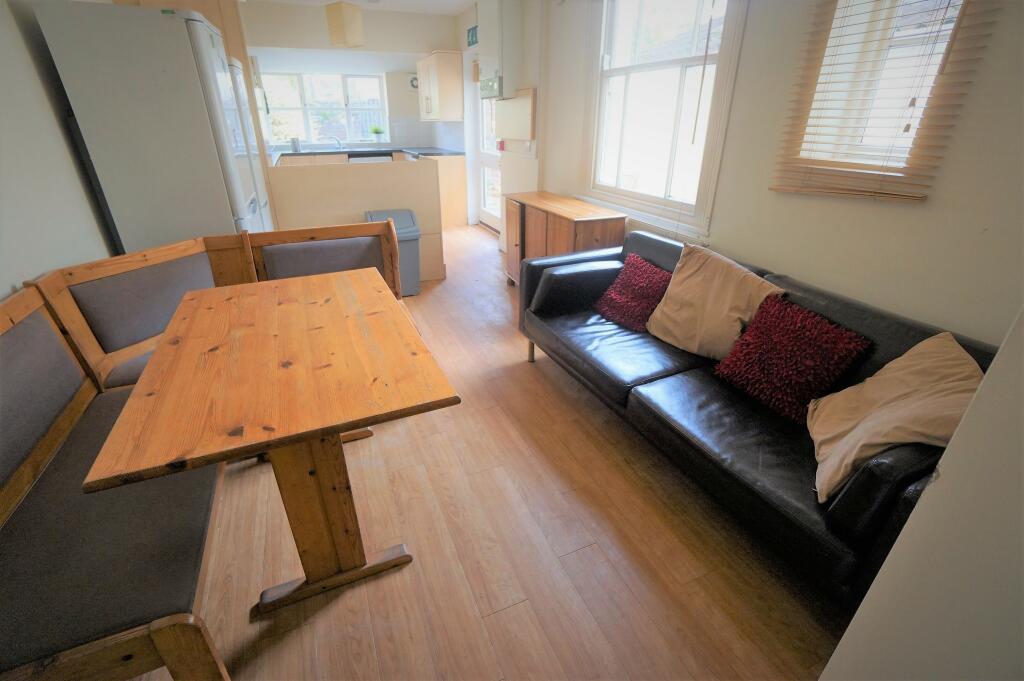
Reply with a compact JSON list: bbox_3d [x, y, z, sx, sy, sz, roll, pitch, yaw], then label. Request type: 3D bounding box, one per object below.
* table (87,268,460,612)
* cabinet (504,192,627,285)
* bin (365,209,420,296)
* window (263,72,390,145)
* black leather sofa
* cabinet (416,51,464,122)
[{"bbox_3d":[-0.704,0.297,1.526,0.720,0.730,1.140,-12,29,-23],"label":"table"},{"bbox_3d":[0.350,-0.730,3.557,0.430,0.760,1.130,-12,29,-23],"label":"cabinet"},{"bbox_3d":[-0.999,-0.726,3.592,0.375,0.680,0.290,-12,29,-23],"label":"bin"},{"bbox_3d":[-2.562,-3.280,6.061,1.620,0.920,0.120,-12,29,-23],"label":"window"},{"bbox_3d":[0.870,0.097,1.974,0.850,0.740,2.050,-12,29,-23],"label":"black leather sofa"},{"bbox_3d":[-0.948,-3.350,5.698,0.360,0.760,0.720,-12,29,-23],"label":"cabinet"}]

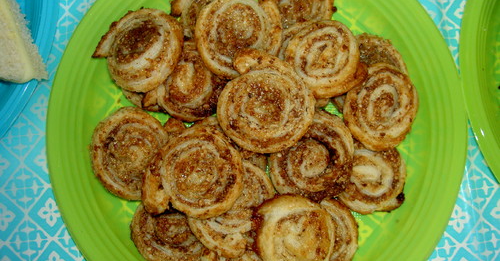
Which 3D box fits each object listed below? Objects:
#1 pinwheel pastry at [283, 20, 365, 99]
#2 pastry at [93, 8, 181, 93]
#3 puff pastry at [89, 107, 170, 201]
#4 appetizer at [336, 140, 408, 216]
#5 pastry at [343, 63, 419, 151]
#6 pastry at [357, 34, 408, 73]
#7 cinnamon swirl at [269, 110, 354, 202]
[{"bbox_3d":[0.044,-0.045,0.354,0.047,0.016,0.047,0,79,1],"label":"pinwheel pastry"},{"bbox_3d":[-0.074,-0.053,0.375,0.058,0.016,0.054,-1,77,5],"label":"pastry"},{"bbox_3d":[-0.077,0.015,0.368,0.050,0.014,0.061,0,80,1],"label":"puff pastry"},{"bbox_3d":[0.075,0.030,0.358,0.045,0.016,0.045,0,82,-1],"label":"appetizer"},{"bbox_3d":[0.084,-0.015,0.361,0.045,0.016,0.054,1,80,-8],"label":"pastry"},{"bbox_3d":[0.077,-0.037,0.367,0.047,0.016,0.047,0,82,1],"label":"pastry"},{"bbox_3d":[0.038,0.016,0.353,0.054,0.016,0.054,0,85,3],"label":"cinnamon swirl"}]

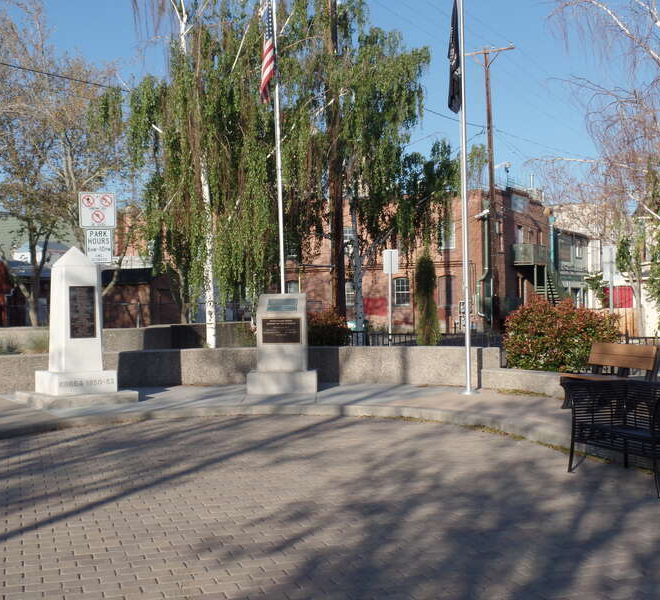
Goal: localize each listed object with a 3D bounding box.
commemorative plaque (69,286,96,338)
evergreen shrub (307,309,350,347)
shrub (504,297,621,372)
[{"bbox_3d":[-3.650,0.185,14.350,0.395,0.760,0.040,-1,-2,-33],"label":"commemorative plaque"},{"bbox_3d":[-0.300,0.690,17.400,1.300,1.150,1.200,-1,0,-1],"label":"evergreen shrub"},{"bbox_3d":[3.620,0.580,15.100,1.720,1.250,1.450,-1,0,14],"label":"shrub"}]

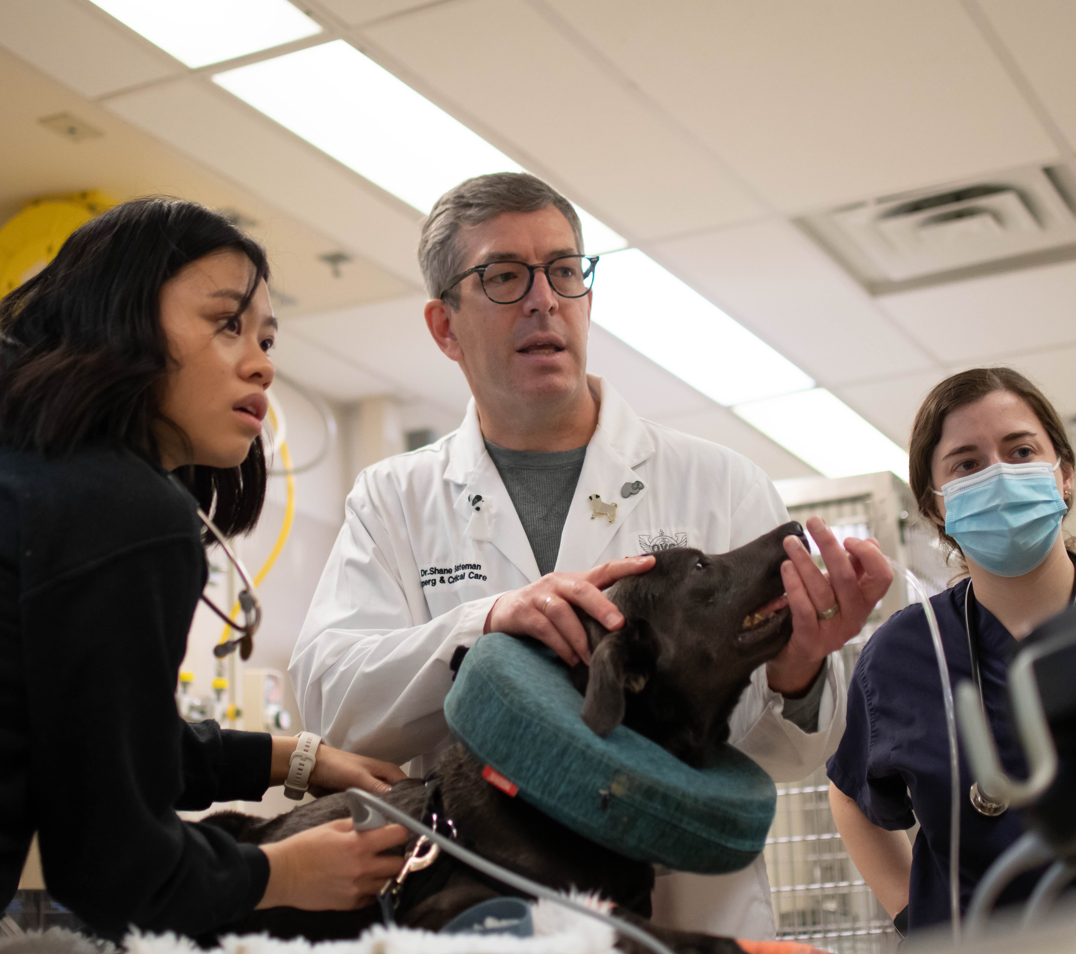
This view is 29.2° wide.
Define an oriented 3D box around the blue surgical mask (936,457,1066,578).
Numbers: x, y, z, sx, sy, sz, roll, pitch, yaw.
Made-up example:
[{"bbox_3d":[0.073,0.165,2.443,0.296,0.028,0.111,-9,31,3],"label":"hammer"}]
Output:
[{"bbox_3d":[0.510,0.046,2.255,0.137,0.120,0.100,-15,-17,18],"label":"blue surgical mask"}]

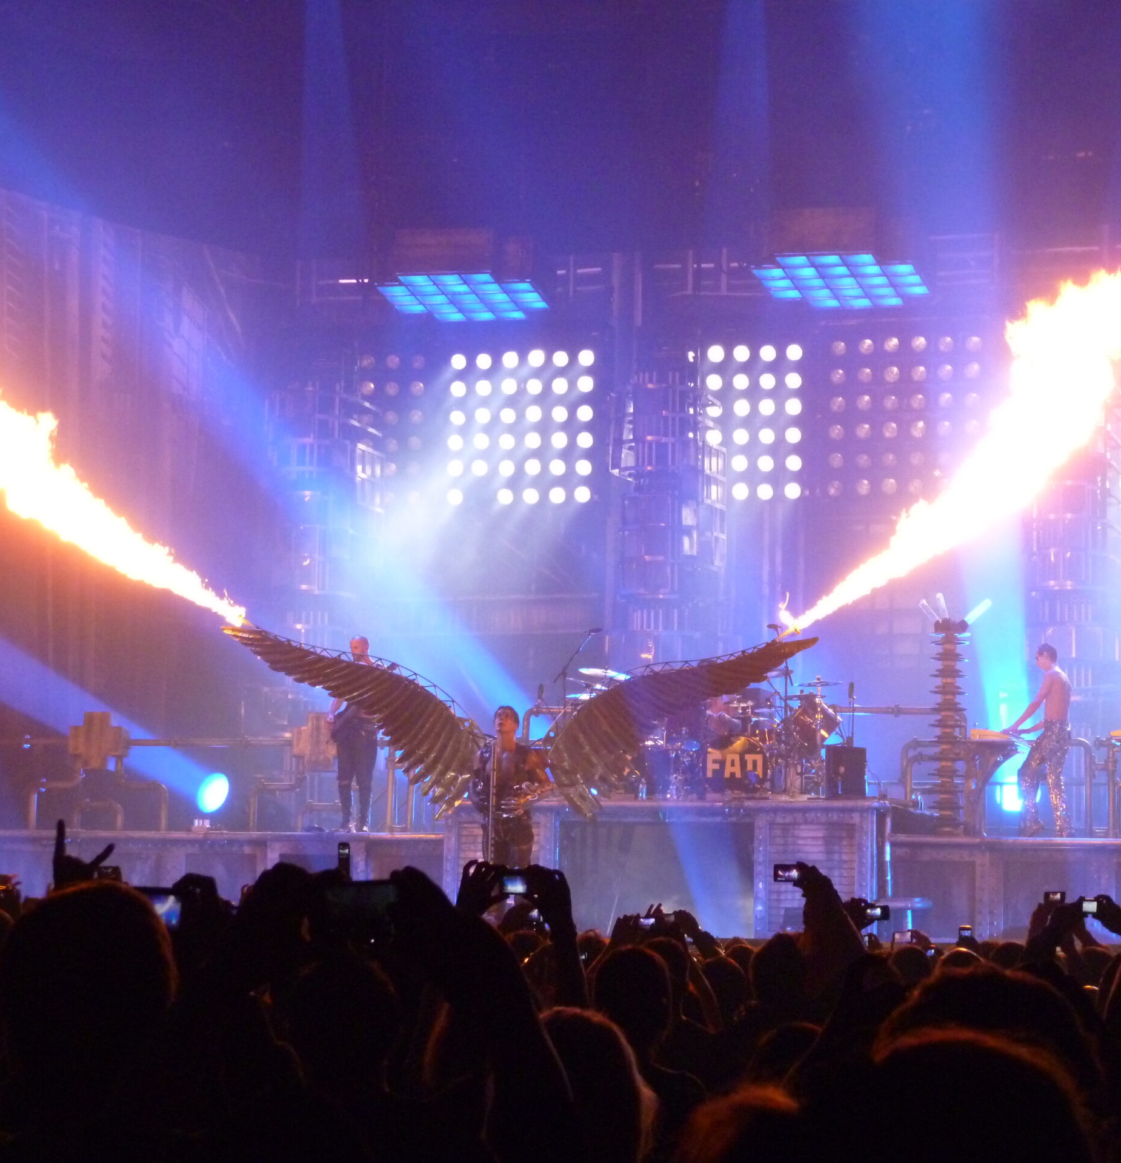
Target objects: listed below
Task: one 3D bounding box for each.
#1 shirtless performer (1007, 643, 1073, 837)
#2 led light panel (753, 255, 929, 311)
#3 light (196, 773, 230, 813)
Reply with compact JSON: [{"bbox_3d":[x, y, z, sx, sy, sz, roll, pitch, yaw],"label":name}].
[{"bbox_3d":[4.546,1.500,34.000,0.660,1.840,0.500,0,-6,15],"label":"shirtless performer"},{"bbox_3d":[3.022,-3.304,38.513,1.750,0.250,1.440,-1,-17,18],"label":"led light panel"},{"bbox_3d":[-3.521,2.232,37.069,0.420,0.440,0.360,-4,-24,41],"label":"light"}]

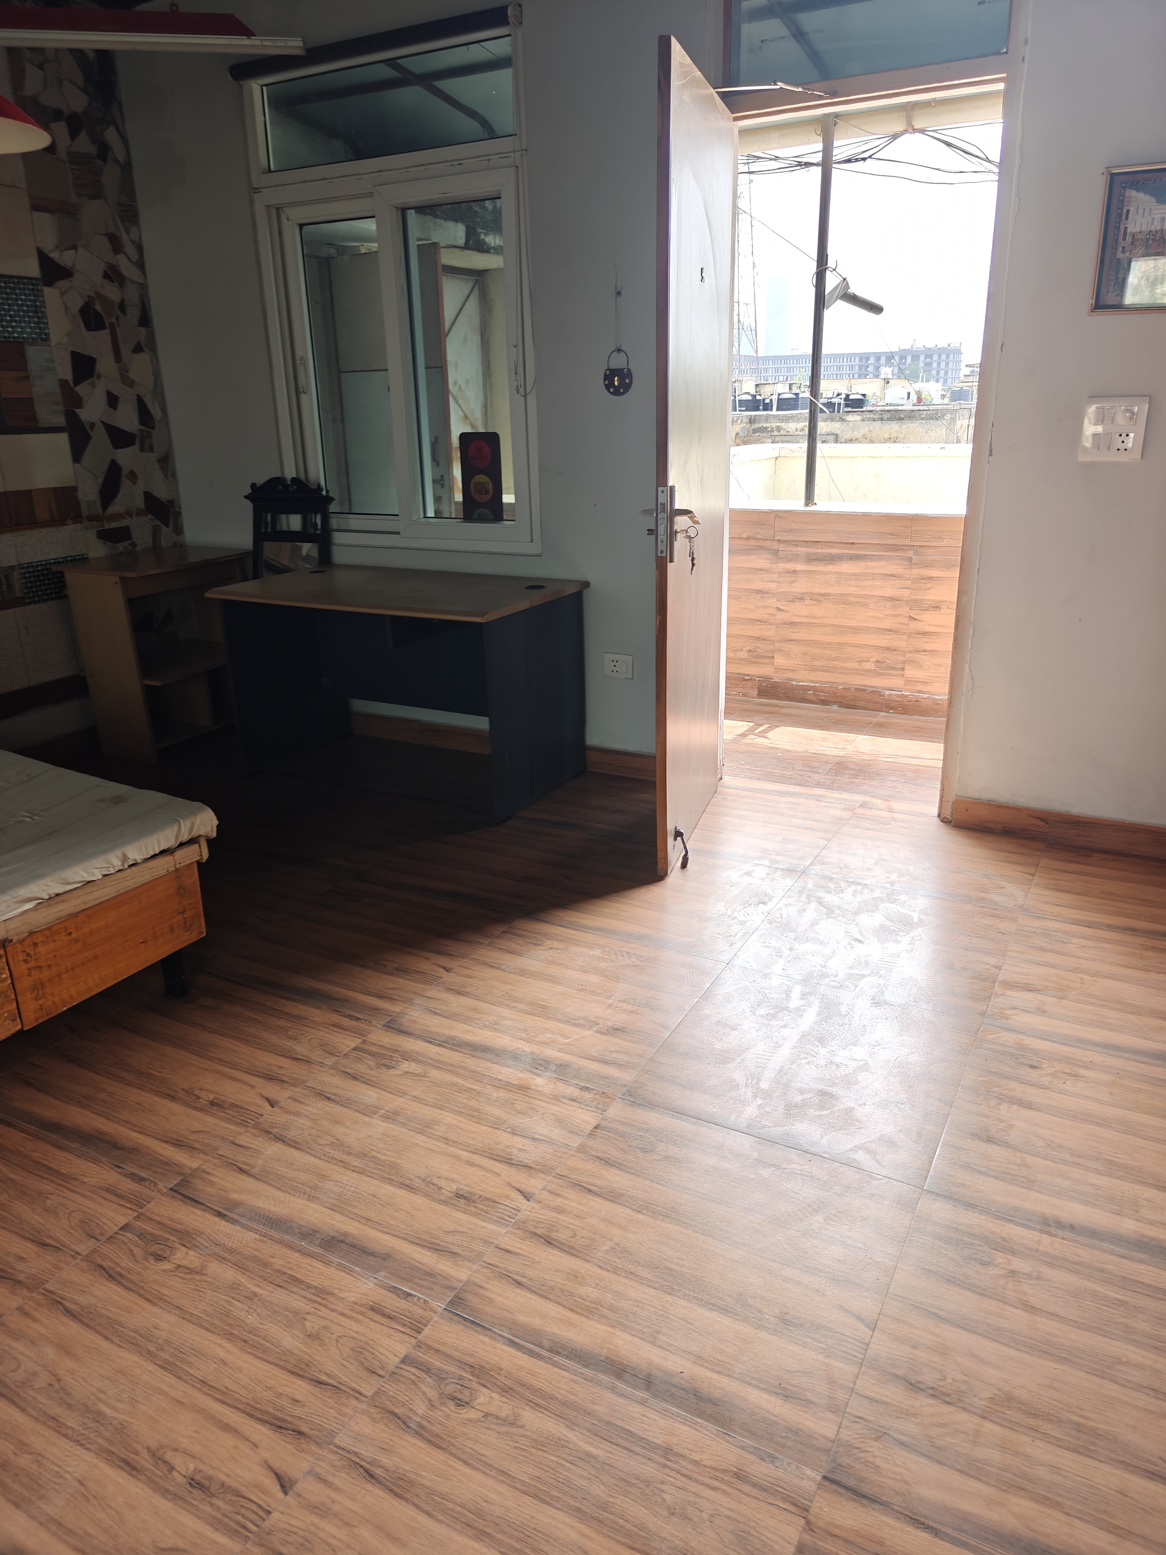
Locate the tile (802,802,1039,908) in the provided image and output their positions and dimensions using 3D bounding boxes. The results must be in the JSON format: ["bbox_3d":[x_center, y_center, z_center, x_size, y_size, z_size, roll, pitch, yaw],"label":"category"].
[{"bbox_3d":[1.075,0.232,3.201,0.606,0.010,0.630,9,22,28],"label":"tile"}]

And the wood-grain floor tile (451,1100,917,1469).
[{"bbox_3d":[0.189,0.775,1.698,0.598,0.010,0.589,9,22,28],"label":"wood-grain floor tile"}]

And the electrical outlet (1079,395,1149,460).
[{"bbox_3d":[1.455,-0.954,2.830,0.153,0.166,0.018,9,22,28],"label":"electrical outlet"}]

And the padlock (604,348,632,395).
[{"bbox_3d":[0.121,-1.356,3.464,0.110,0.148,0.028,9,22,28],"label":"padlock"}]

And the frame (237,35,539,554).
[{"bbox_3d":[-0.693,-1.706,3.870,1.240,1.660,0.080,9,22,28],"label":"frame"}]

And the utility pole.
[{"bbox_3d":[1.016,-1.966,4.441,0.050,1.575,0.050,9,22,28],"label":"utility pole"}]

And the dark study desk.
[{"bbox_3d":[-0.678,-0.349,3.914,1.268,0.724,0.680,9,22,28],"label":"dark study desk"}]

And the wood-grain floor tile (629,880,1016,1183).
[{"bbox_3d":[0.629,0.506,2.441,0.602,0.010,1.215,9,22,28],"label":"wood-grain floor tile"}]

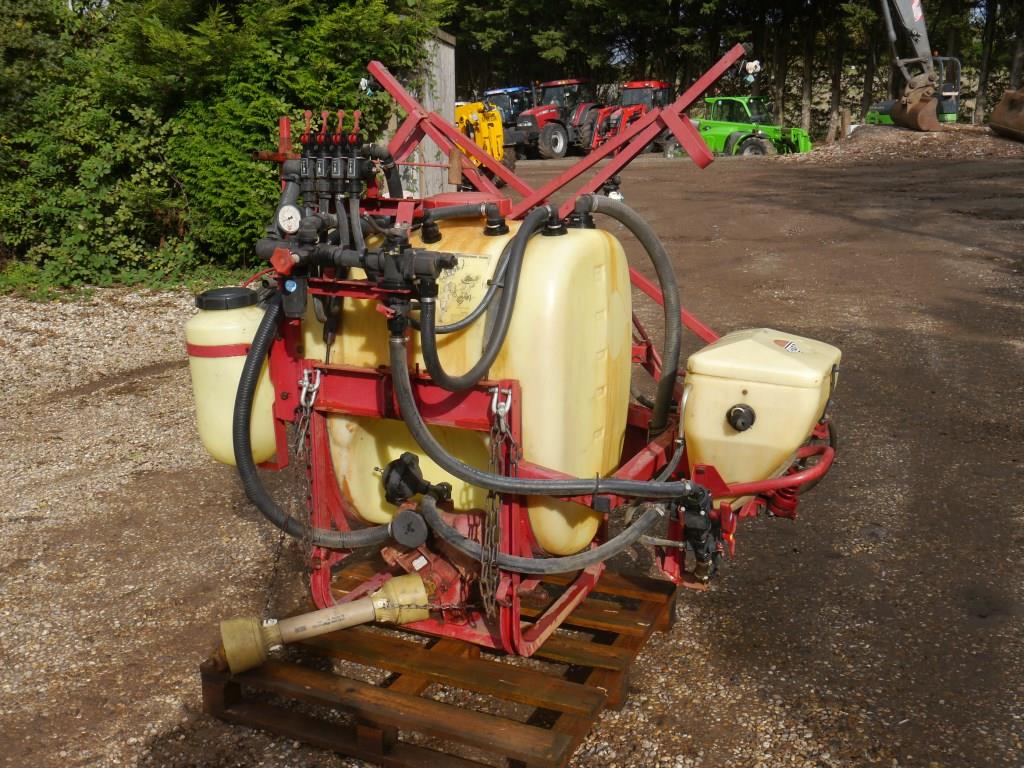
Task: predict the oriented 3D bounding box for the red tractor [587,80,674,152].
[{"bbox_3d":[4.769,-10.616,42.500,2.300,2.850,4.800,11,17,37],"label":"red tractor"}]

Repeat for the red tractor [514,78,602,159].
[{"bbox_3d":[1.687,-10.277,41.300,2.400,2.980,4.800,11,18,38],"label":"red tractor"}]

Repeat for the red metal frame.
[{"bbox_3d":[0.134,-0.155,3.312,1.733,1.733,1.049,7,15,26],"label":"red metal frame"}]

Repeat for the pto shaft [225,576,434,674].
[{"bbox_3d":[-0.534,0.685,3.064,0.611,0.147,0.147,-12,16,-14],"label":"pto shaft"}]

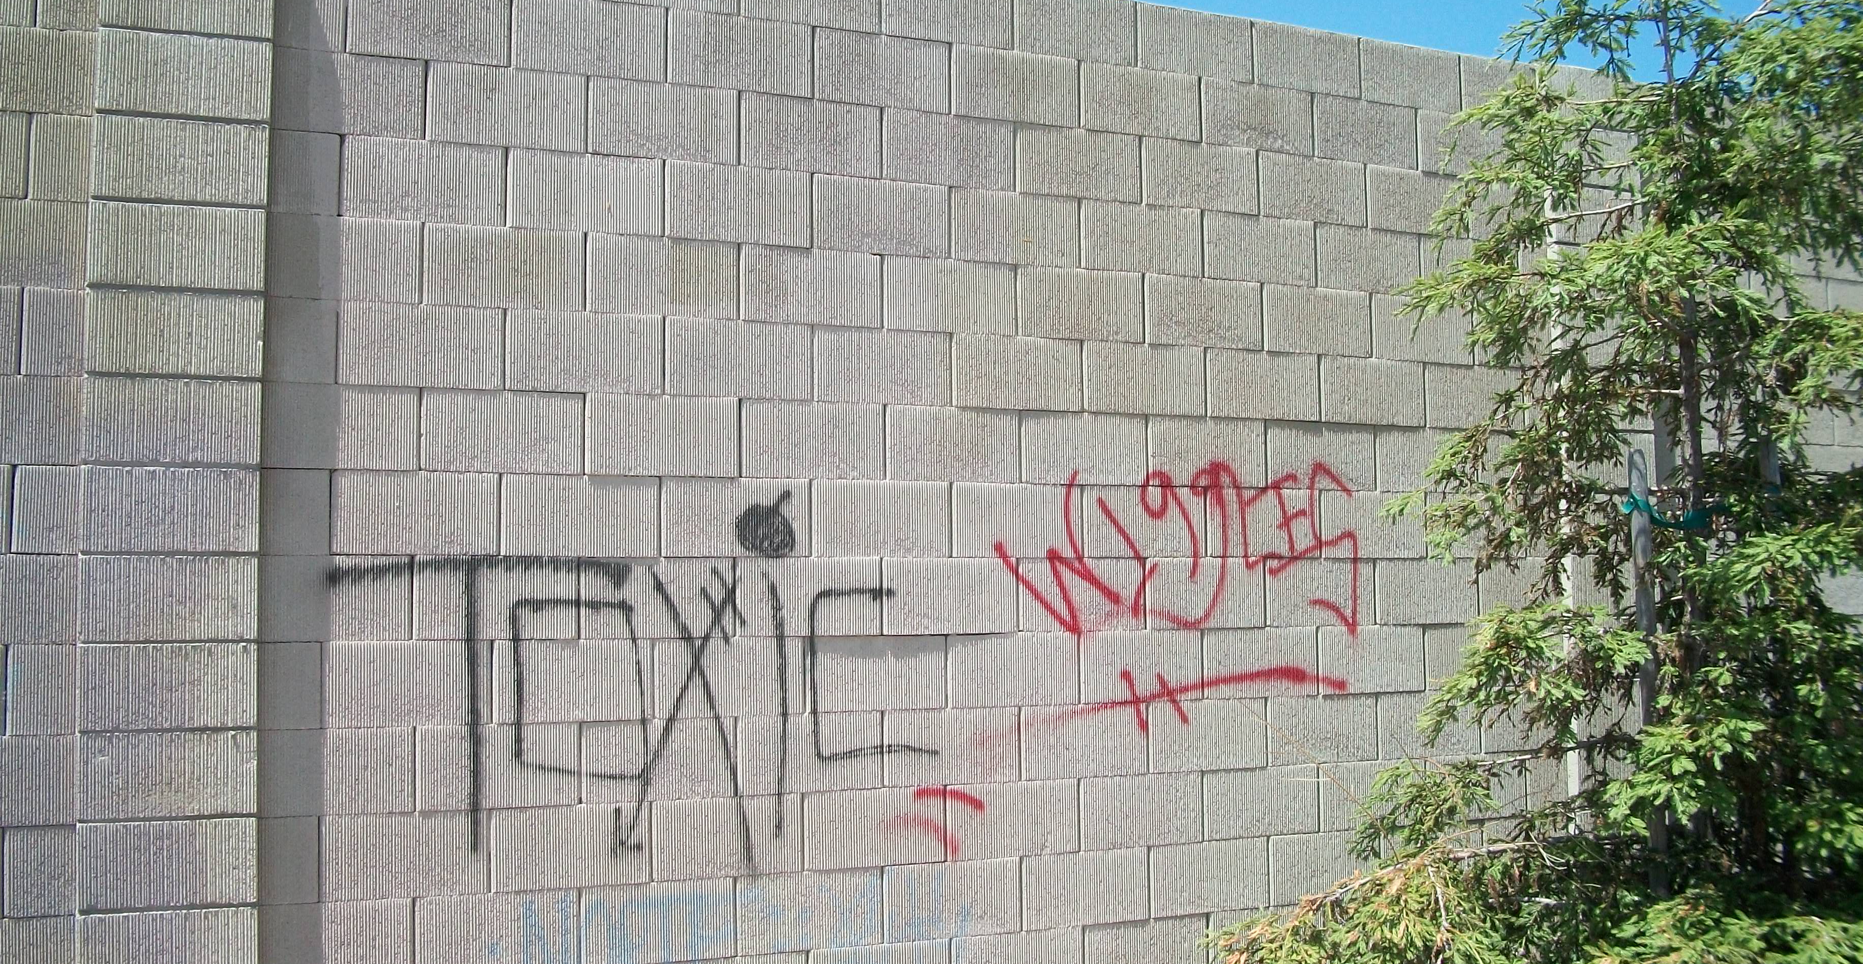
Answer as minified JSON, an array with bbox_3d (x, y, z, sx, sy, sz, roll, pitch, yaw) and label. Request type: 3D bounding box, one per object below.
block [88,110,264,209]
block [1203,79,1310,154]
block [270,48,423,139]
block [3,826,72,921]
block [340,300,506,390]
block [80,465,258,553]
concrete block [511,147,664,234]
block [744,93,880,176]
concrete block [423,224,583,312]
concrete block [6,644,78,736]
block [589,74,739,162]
[{"bbox_3d":[-1.761,-0.732,4.041,0.385,0.197,0.200,1,-4,-23],"label":"block"},{"bbox_3d":[0.939,-1.091,5.241,0.395,0.195,0.175,1,-3,-24],"label":"block"},{"bbox_3d":[-1.453,-0.933,4.253,0.385,0.196,0.180,1,-4,-23],"label":"block"},{"bbox_3d":[-1.956,0.854,3.844,0.180,0.198,0.170,1,-4,-24],"label":"block"},{"bbox_3d":[-1.274,-0.325,4.288,0.397,0.196,0.180,1,-4,-23],"label":"block"},{"bbox_3d":[-1.815,0.073,4.121,0.388,0.196,0.220,1,-4,-23],"label":"block"},{"bbox_3d":[-0.900,-0.729,4.426,0.395,0.197,0.180,1,-4,-22],"label":"concrete block"},{"bbox_3d":[-0.349,-0.922,4.678,0.397,0.197,0.170,1,-4,-23],"label":"block"},{"bbox_3d":[-1.093,-0.527,4.349,0.400,0.197,0.170,1,-4,-23],"label":"concrete block"},{"bbox_3d":[-1.977,0.461,3.862,0.170,0.195,0.175,1,-3,-24],"label":"concrete block"},{"bbox_3d":[-0.726,-0.929,4.560,0.397,0.196,0.180,1,-4,-23],"label":"block"}]

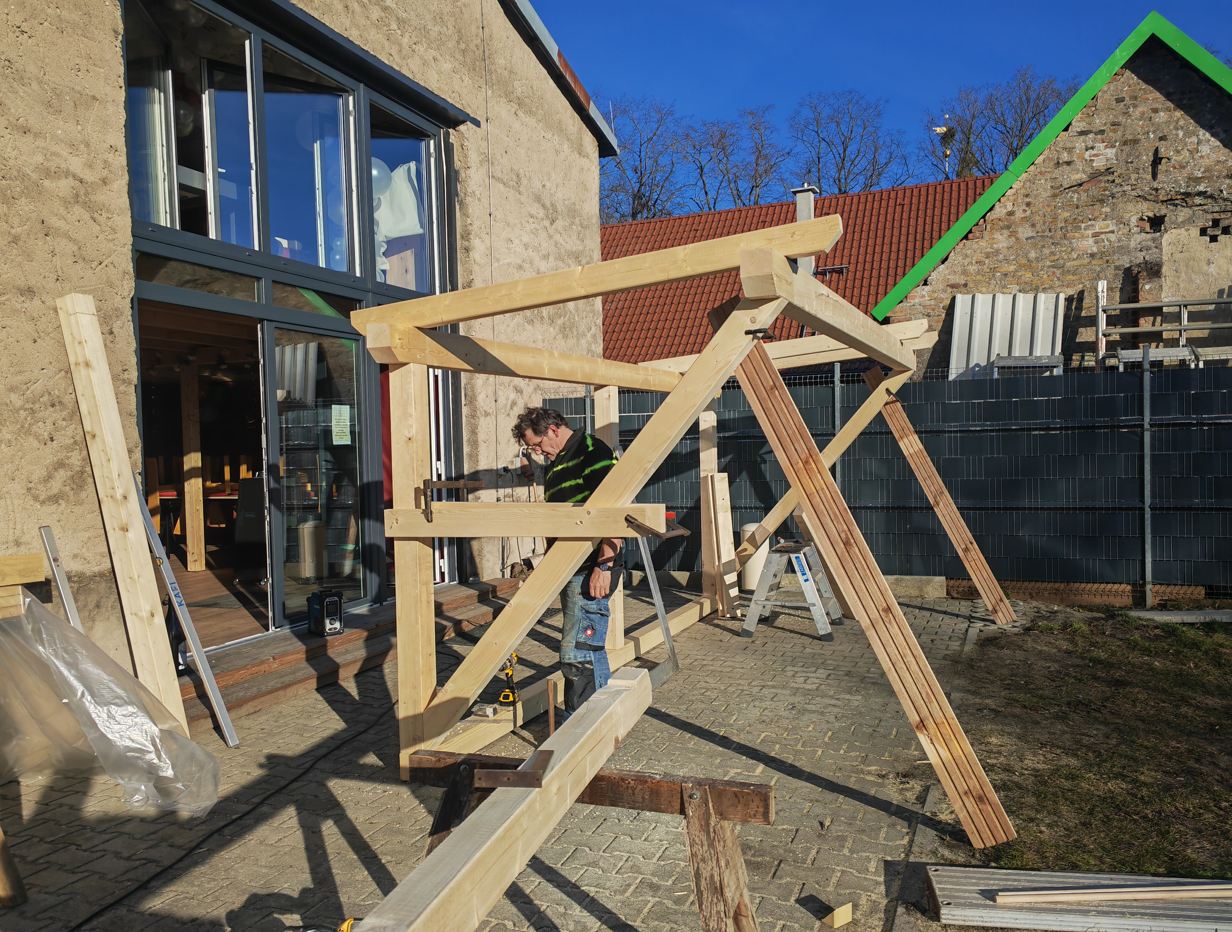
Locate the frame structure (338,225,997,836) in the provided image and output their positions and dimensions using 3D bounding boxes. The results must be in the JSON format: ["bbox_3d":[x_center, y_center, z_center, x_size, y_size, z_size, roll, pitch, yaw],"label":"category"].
[{"bbox_3d":[0.965,0.158,5.877,2.720,2.280,4.850,-1,2,23],"label":"frame structure"}]

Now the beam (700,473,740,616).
[{"bbox_3d":[0.894,0.654,8.100,0.140,1.193,0.110,-4,-3,-12],"label":"beam"}]

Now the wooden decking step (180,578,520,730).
[{"bbox_3d":[-1.810,1.250,7.139,0.740,0.190,4.420,-1,2,20],"label":"wooden decking step"}]

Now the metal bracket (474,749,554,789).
[{"bbox_3d":[-0.211,0.639,2.085,0.141,0.036,0.200,-2,2,6],"label":"metal bracket"}]

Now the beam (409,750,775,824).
[{"bbox_3d":[-0.086,0.803,2.439,0.969,0.079,0.050,-1,2,21],"label":"beam"}]

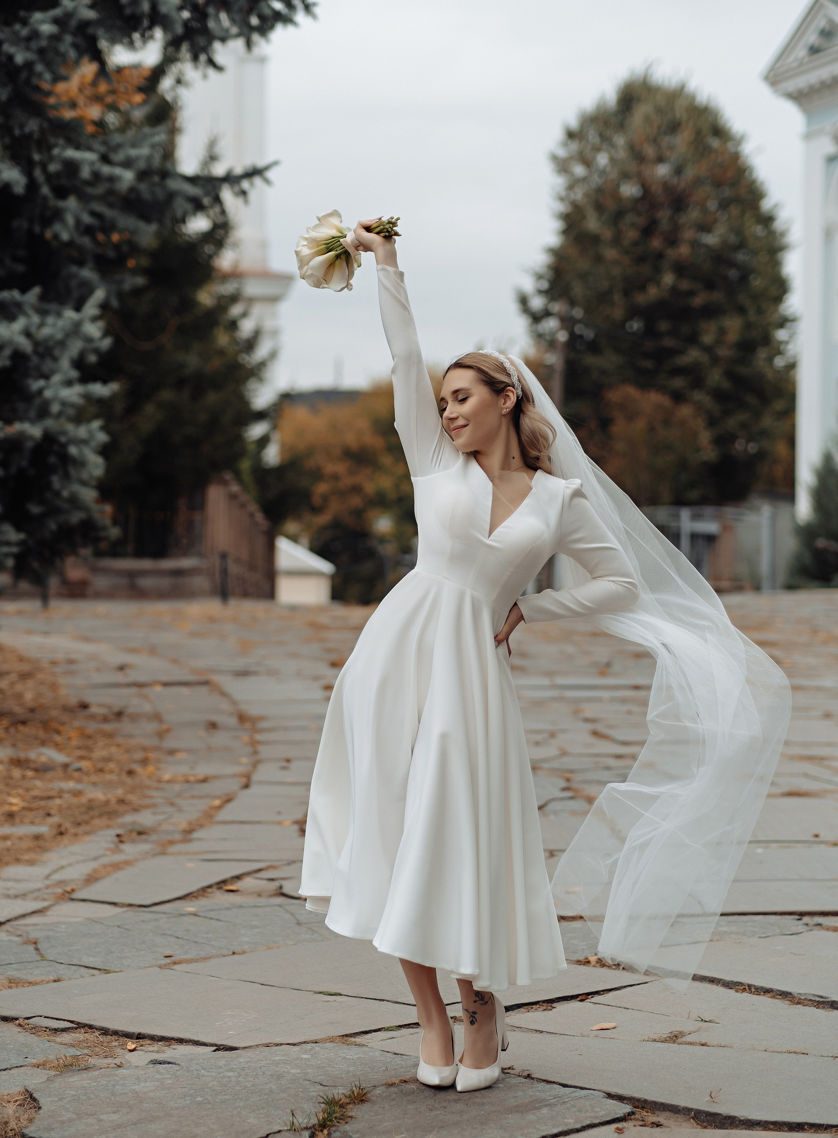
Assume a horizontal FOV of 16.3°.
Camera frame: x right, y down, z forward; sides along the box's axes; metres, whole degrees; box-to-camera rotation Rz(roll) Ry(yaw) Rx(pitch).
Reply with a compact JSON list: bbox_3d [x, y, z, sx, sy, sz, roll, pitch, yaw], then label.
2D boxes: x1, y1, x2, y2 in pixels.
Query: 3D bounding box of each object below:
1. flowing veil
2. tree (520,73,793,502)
[{"bbox_3d":[0.560,0.240,7.080,0.670,1.500,0.550,0,1,0],"label":"flowing veil"},{"bbox_3d":[3.400,-3.480,42.000,3.950,7.300,3.900,0,1,0],"label":"tree"}]

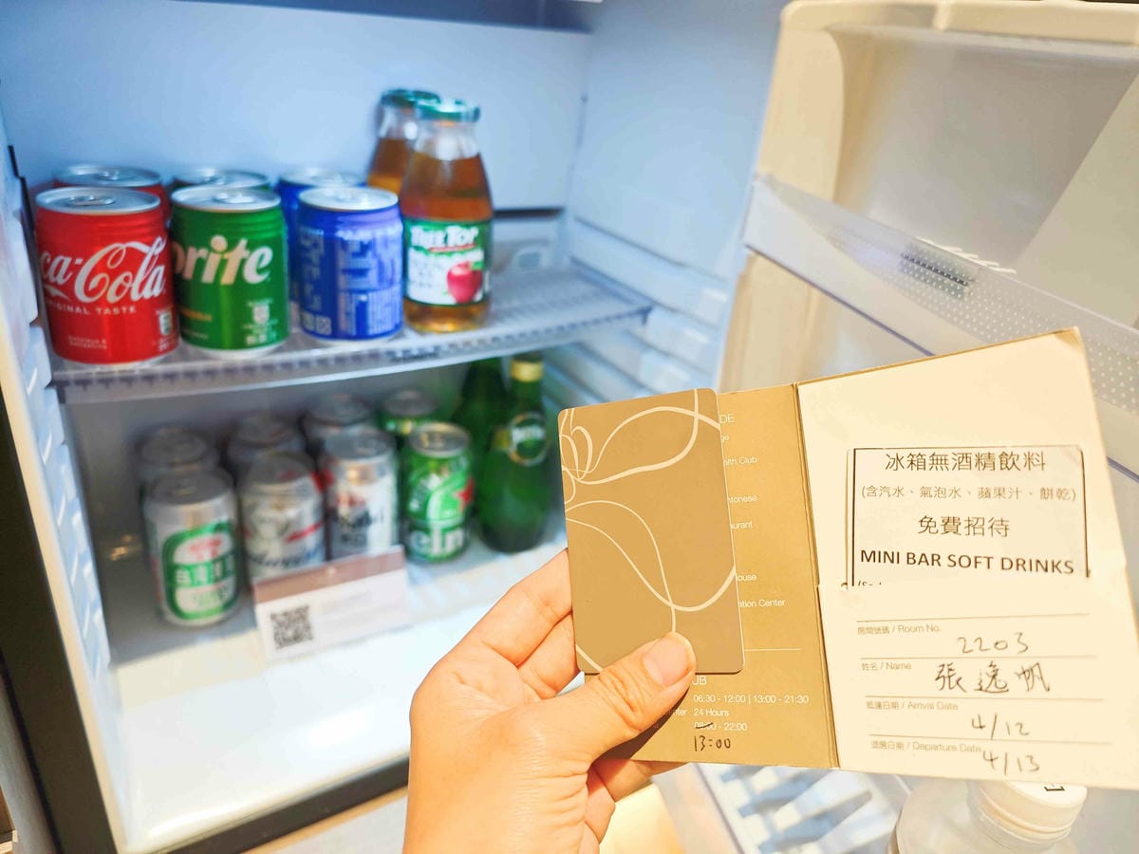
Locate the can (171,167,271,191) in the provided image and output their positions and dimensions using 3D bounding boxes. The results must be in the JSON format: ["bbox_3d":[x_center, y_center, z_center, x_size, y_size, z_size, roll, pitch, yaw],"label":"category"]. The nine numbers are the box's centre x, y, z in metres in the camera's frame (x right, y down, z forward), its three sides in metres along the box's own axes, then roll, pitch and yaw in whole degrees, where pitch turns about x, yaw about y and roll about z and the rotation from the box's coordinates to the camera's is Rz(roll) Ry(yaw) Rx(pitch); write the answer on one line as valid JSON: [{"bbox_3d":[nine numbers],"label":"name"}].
[{"bbox_3d":[-0.237,-0.127,0.527,0.066,0.092,0.066,-5,30,-23],"label":"can"}]

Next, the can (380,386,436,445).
[{"bbox_3d":[-0.166,0.029,0.782,0.066,0.120,0.066,6,28,-3],"label":"can"}]

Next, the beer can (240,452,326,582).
[{"bbox_3d":[-0.246,0.085,0.656,0.066,0.120,0.066,6,28,-3],"label":"beer can"}]

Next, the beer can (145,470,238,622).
[{"bbox_3d":[-0.304,0.099,0.617,0.066,0.120,0.066,6,28,-3],"label":"beer can"}]

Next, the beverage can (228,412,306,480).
[{"bbox_3d":[-0.280,0.055,0.707,0.066,0.120,0.066,-4,30,-22],"label":"beverage can"}]

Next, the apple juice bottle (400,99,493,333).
[{"bbox_3d":[-0.087,-0.150,0.544,0.065,0.154,0.065,3,28,-10],"label":"apple juice bottle"}]

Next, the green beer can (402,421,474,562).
[{"bbox_3d":[-0.125,0.066,0.724,0.066,0.120,0.066,6,28,-3],"label":"green beer can"}]

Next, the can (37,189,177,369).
[{"bbox_3d":[-0.270,-0.087,0.445,0.066,0.093,0.066,-12,34,-33],"label":"can"}]

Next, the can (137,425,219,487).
[{"bbox_3d":[-0.339,0.069,0.663,0.066,0.120,0.066,-12,34,-33],"label":"can"}]

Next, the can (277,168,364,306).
[{"bbox_3d":[-0.181,-0.137,0.562,0.066,0.092,0.066,-2,29,-18],"label":"can"}]

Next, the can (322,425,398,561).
[{"bbox_3d":[-0.194,0.068,0.705,0.066,0.120,0.066,2,28,-11],"label":"can"}]

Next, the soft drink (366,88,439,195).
[{"bbox_3d":[-0.125,-0.180,0.592,0.065,0.154,0.065,1,28,-12],"label":"soft drink"}]

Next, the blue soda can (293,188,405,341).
[{"bbox_3d":[-0.148,-0.108,0.515,0.066,0.092,0.066,-6,31,-25],"label":"blue soda can"}]

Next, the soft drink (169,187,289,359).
[{"bbox_3d":[-0.212,-0.096,0.476,0.066,0.092,0.066,12,28,8],"label":"soft drink"}]

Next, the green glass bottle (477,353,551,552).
[{"bbox_3d":[-0.047,0.027,0.734,0.072,0.199,0.072,6,28,-3],"label":"green glass bottle"}]

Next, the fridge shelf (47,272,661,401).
[{"bbox_3d":[-0.145,-0.086,0.599,0.453,0.022,0.160,-12,34,-33],"label":"fridge shelf"}]

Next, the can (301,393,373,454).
[{"bbox_3d":[-0.228,0.035,0.756,0.066,0.120,0.066,6,28,-3],"label":"can"}]

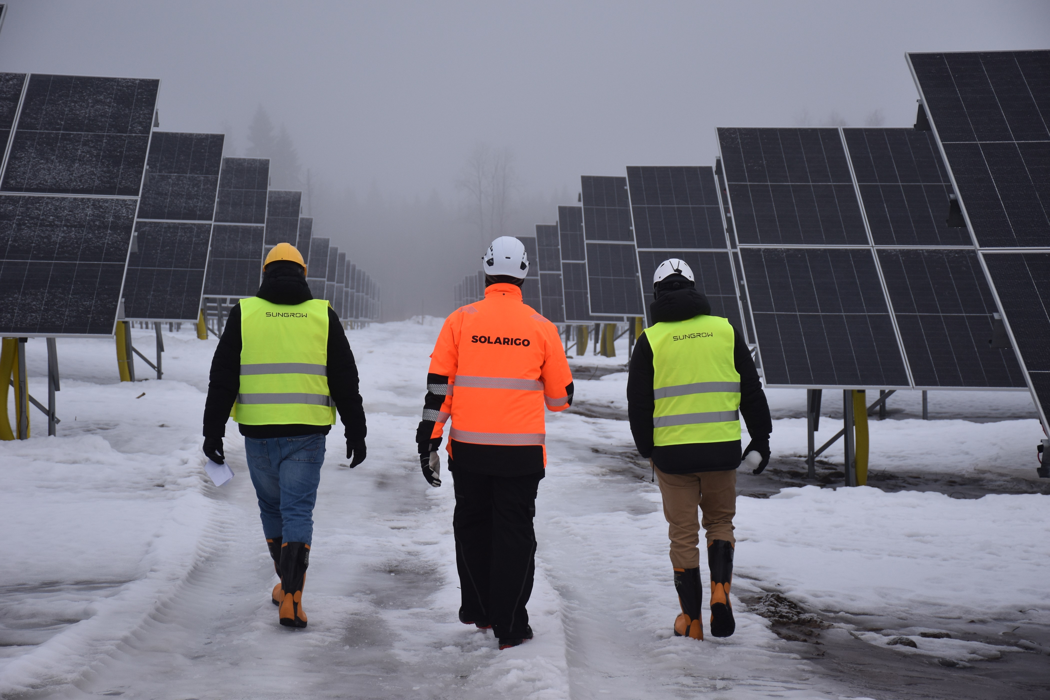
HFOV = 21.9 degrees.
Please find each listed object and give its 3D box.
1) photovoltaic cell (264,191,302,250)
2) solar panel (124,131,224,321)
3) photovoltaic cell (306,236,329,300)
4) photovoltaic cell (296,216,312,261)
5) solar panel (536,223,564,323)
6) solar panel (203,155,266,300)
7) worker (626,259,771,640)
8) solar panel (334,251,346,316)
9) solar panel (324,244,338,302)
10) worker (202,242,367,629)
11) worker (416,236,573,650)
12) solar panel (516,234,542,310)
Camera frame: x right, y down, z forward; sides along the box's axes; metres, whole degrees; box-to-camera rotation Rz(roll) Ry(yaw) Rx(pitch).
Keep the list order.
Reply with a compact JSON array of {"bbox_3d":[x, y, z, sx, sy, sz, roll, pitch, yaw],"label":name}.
[{"bbox_3d":[-4.869,-1.951,51.086,1.150,0.060,4.580,1,31,-2],"label":"photovoltaic cell"},{"bbox_3d":[-4.205,-1.494,31.407,1.150,0.060,4.580,1,31,-2],"label":"solar panel"},{"bbox_3d":[-5.841,-1.910,72.189,1.150,0.060,4.580,1,31,-2],"label":"photovoltaic cell"},{"bbox_3d":[-5.404,-1.913,60.803,1.150,0.060,4.580,1,31,-2],"label":"photovoltaic cell"},{"bbox_3d":[0.875,-1.717,60.432,1.150,0.060,4.580,1,31,-2],"label":"solar panel"},{"bbox_3d":[-4.682,-1.962,42.342,1.150,0.060,4.580,1,31,-2],"label":"solar panel"},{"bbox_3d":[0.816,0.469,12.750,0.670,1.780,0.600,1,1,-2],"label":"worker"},{"bbox_3d":[-6.620,-2.190,90.870,1.150,0.060,4.580,1,31,-2],"label":"solar panel"},{"bbox_3d":[-6.316,-2.058,82.541,1.150,0.060,4.580,1,31,-2],"label":"solar panel"},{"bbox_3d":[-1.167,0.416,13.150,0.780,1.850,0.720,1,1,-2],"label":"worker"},{"bbox_3d":[-0.142,0.429,12.550,0.720,1.890,0.680,1,1,-2],"label":"worker"},{"bbox_3d":[0.376,-1.852,70.262,1.150,0.060,4.580,1,31,-2],"label":"solar panel"}]

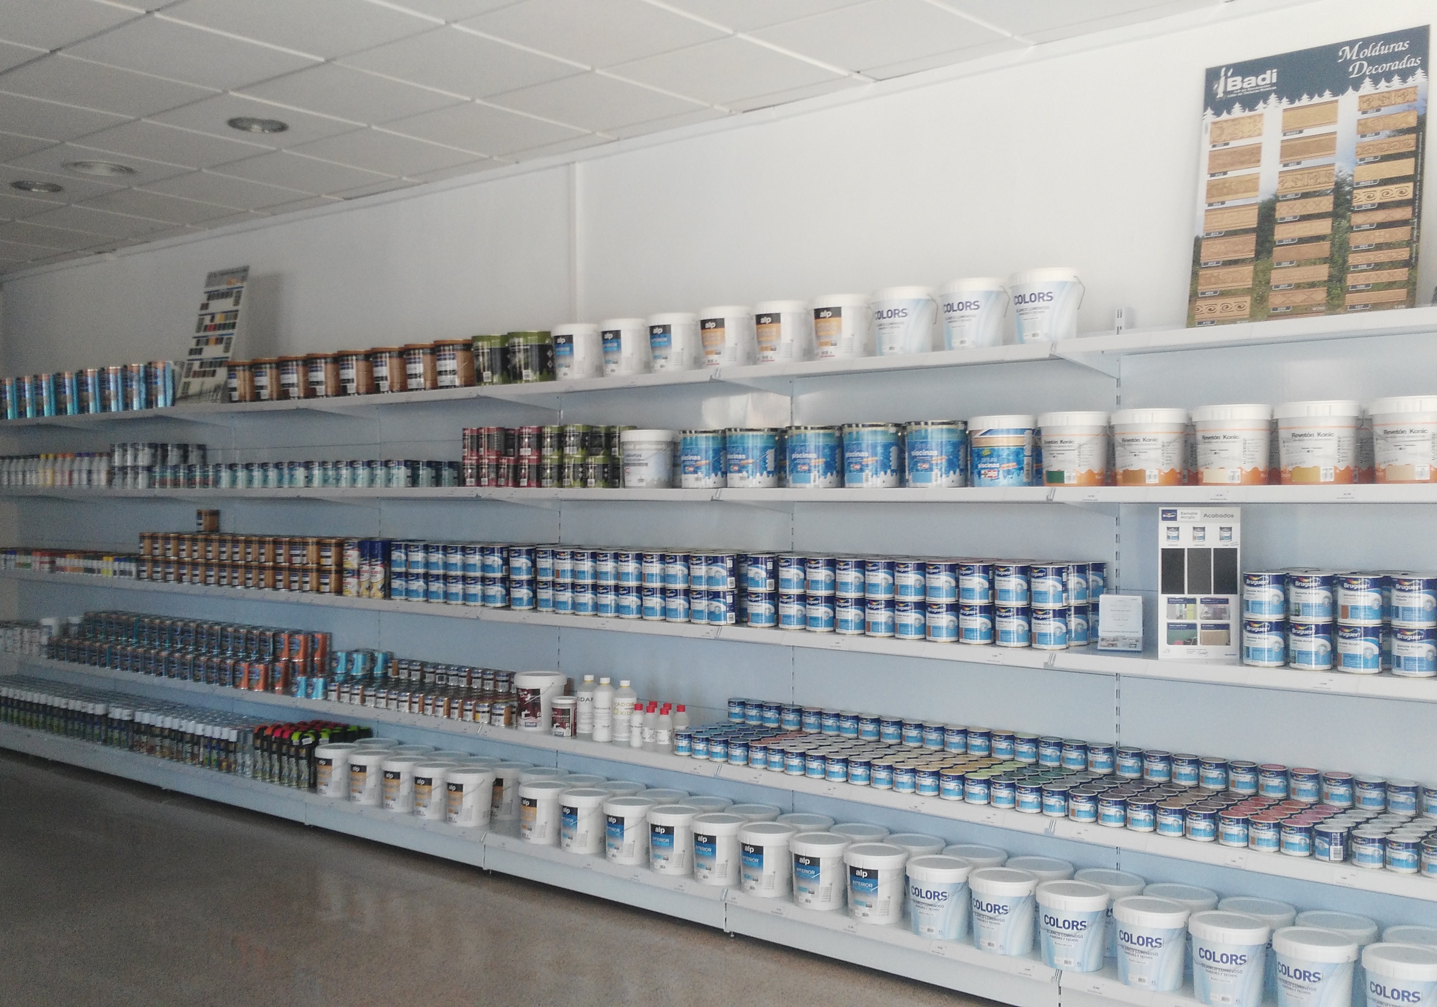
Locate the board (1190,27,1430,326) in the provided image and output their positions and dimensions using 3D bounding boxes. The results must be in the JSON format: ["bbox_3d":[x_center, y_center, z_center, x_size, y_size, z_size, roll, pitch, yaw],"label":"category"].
[{"bbox_3d":[1.579,-0.859,3.580,0.575,0.790,0.020,1,-11,39],"label":"board"}]

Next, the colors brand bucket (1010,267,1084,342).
[{"bbox_3d":[0.948,-0.559,3.852,0.202,0.207,0.202,0,1,0],"label":"colors brand bucket"}]

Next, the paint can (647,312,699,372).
[{"bbox_3d":[-0.162,-0.574,4.757,0.183,0.196,0.183,0,1,0],"label":"paint can"}]

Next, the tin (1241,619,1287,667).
[{"bbox_3d":[1.427,0.366,3.473,0.099,0.113,0.099,1,2,38],"label":"tin"}]

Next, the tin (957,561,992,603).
[{"bbox_3d":[0.777,0.241,3.995,0.100,0.119,0.100,0,1,0],"label":"tin"}]

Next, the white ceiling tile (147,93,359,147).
[{"bbox_3d":[-1.758,-1.454,5.060,0.600,0.018,0.600,1,1,39],"label":"white ceiling tile"}]

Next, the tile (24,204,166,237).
[{"bbox_3d":[-3.225,-1.479,6.950,0.600,0.018,0.600,1,1,39],"label":"tile"}]

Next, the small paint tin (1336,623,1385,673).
[{"bbox_3d":[1.609,0.365,3.333,0.100,0.119,0.100,0,1,35],"label":"small paint tin"}]

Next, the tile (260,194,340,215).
[{"bbox_3d":[-2.062,-1.478,6.541,0.595,0.020,0.150,1,2,38],"label":"tile"}]

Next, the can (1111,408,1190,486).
[{"bbox_3d":[1.192,-0.152,3.680,0.200,0.209,0.200,1,1,36],"label":"can"}]

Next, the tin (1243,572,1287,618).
[{"bbox_3d":[1.404,0.240,3.422,0.098,0.117,0.098,1,1,39],"label":"tin"}]

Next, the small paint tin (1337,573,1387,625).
[{"bbox_3d":[1.606,0.235,3.328,0.099,0.113,0.099,1,2,38],"label":"small paint tin"}]

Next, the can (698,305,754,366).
[{"bbox_3d":[0.025,-0.561,4.579,0.184,0.201,0.184,0,1,0],"label":"can"}]

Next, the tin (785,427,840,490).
[{"bbox_3d":[0.318,-0.151,4.362,0.184,0.198,0.184,0,1,0],"label":"tin"}]

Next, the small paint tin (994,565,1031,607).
[{"bbox_3d":[0.856,0.237,3.861,0.098,0.117,0.098,0,1,0],"label":"small paint tin"}]

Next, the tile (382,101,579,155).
[{"bbox_3d":[-0.913,-1.446,5.137,0.595,0.020,0.595,1,2,38],"label":"tile"}]

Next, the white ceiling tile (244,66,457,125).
[{"bbox_3d":[-1.306,-1.468,4.756,0.595,0.020,0.597,0,2,38],"label":"white ceiling tile"}]

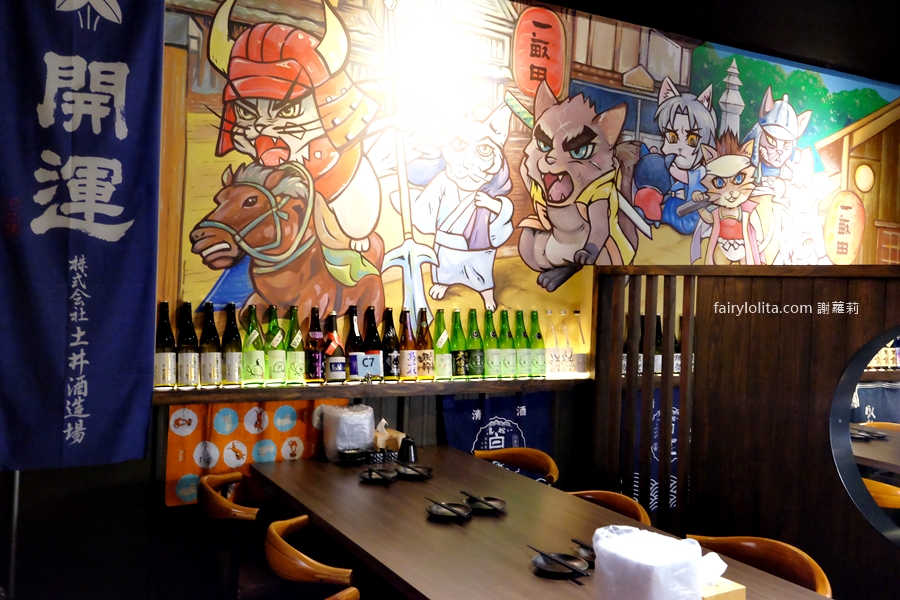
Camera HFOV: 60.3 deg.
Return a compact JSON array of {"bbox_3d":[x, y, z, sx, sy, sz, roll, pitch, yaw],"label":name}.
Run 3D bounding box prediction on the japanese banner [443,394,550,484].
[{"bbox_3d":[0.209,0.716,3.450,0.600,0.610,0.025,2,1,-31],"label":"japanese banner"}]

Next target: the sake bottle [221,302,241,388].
[{"bbox_3d":[-0.792,0.162,2.823,0.075,0.307,0.075,2,-4,-31],"label":"sake bottle"}]

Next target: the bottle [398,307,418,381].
[{"bbox_3d":[-0.171,0.182,3.191,0.078,0.296,0.078,-2,-7,0],"label":"bottle"}]

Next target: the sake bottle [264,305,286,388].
[{"bbox_3d":[-0.655,0.170,2.903,0.075,0.299,0.075,2,-4,-31],"label":"sake bottle"}]

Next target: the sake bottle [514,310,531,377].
[{"bbox_3d":[0.323,0.197,3.485,0.078,0.298,0.078,-2,-7,0],"label":"sake bottle"}]

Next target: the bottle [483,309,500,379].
[{"bbox_3d":[0.176,0.195,3.393,0.075,0.301,0.075,2,-4,-31],"label":"bottle"}]

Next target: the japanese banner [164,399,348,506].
[{"bbox_3d":[-0.737,0.583,3.043,0.706,0.389,0.020,1,3,-27],"label":"japanese banner"}]

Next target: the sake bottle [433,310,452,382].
[{"bbox_3d":[-0.035,0.189,3.261,0.075,0.300,0.075,0,-3,0],"label":"sake bottle"}]

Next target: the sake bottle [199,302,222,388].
[{"bbox_3d":[-0.895,0.167,2.902,0.074,0.319,0.074,1,-7,-27],"label":"sake bottle"}]

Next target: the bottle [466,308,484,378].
[{"bbox_3d":[0.108,0.190,3.357,0.078,0.298,0.078,-2,-7,0],"label":"bottle"}]

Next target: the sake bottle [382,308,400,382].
[{"bbox_3d":[-0.245,0.187,3.243,0.073,0.308,0.073,-2,-7,0],"label":"sake bottle"}]

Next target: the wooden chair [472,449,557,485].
[{"bbox_3d":[0.253,1.056,3.218,0.500,0.750,0.550,1,3,-32],"label":"wooden chair"}]

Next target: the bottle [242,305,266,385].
[{"bbox_3d":[-0.724,0.164,2.861,0.078,0.295,0.078,2,-8,-31],"label":"bottle"}]

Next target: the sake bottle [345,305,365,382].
[{"bbox_3d":[-0.378,0.176,3.063,0.075,0.304,0.075,0,-3,0],"label":"sake bottle"}]

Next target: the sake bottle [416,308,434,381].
[{"bbox_3d":[-0.105,0.186,3.221,0.075,0.302,0.075,0,-3,0],"label":"sake bottle"}]

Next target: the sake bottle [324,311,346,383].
[{"bbox_3d":[-0.461,0.191,3.126,0.079,0.293,0.079,1,-7,-27],"label":"sake bottle"}]

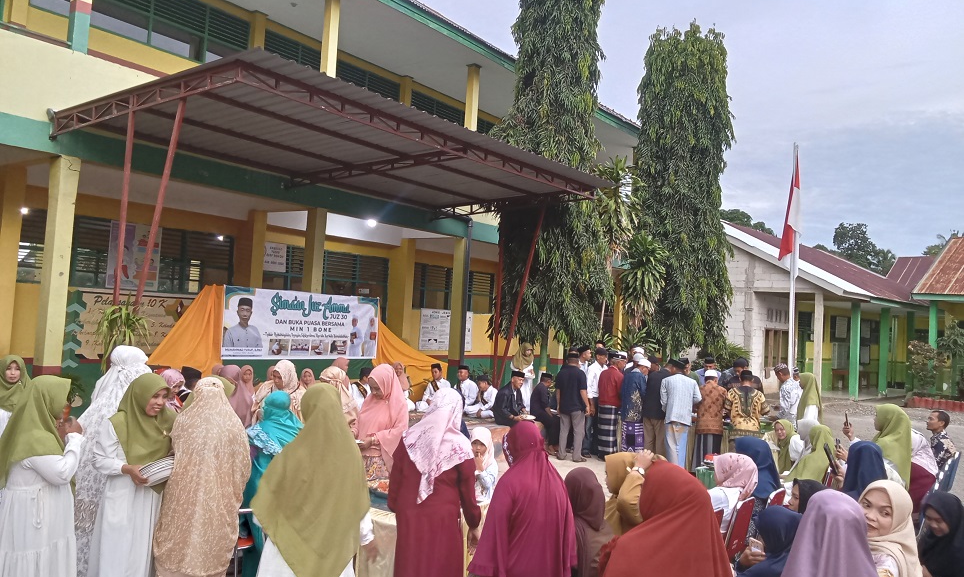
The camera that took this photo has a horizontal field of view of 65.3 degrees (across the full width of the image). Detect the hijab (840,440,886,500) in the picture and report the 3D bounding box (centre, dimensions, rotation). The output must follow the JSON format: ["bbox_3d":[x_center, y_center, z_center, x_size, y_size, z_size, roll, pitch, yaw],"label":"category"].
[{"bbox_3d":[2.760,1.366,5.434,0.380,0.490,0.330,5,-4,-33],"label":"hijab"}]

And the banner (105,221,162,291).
[{"bbox_3d":[-5.196,-0.467,11.270,0.030,0.980,0.790,0,-5,38],"label":"banner"}]

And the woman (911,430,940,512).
[{"bbox_3d":[3.249,1.721,5.997,0.720,1.250,0.500,1,-3,23],"label":"woman"}]

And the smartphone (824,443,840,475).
[{"bbox_3d":[1.865,0.910,4.000,0.011,0.165,0.076,-21,0,20],"label":"smartphone"}]

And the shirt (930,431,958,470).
[{"bbox_3d":[4.853,1.817,7.950,0.360,0.620,0.480,0,-4,37],"label":"shirt"}]

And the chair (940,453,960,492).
[{"bbox_3d":[4.887,2.190,8.131,0.520,0.820,0.460,0,-5,41],"label":"chair"}]

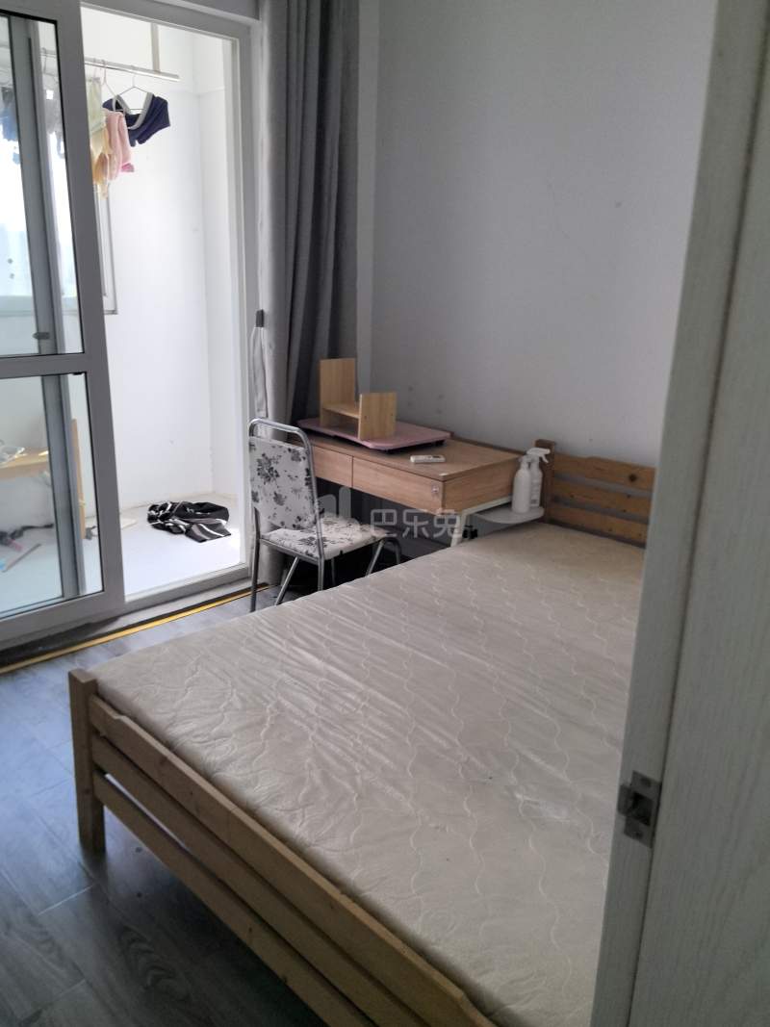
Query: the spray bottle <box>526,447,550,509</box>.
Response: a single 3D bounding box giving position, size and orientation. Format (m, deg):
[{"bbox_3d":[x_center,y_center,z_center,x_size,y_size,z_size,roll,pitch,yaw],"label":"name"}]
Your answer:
[{"bbox_3d":[0.631,-0.149,3.276,0.096,0.243,0.067,5,17,11],"label":"spray bottle"}]

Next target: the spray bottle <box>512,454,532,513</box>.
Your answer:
[{"bbox_3d":[0.546,-0.122,3.194,0.070,0.230,0.088,14,21,36],"label":"spray bottle"}]

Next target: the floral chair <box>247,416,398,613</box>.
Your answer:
[{"bbox_3d":[-0.243,0.053,3.449,0.420,0.920,0.500,16,22,40],"label":"floral chair"}]

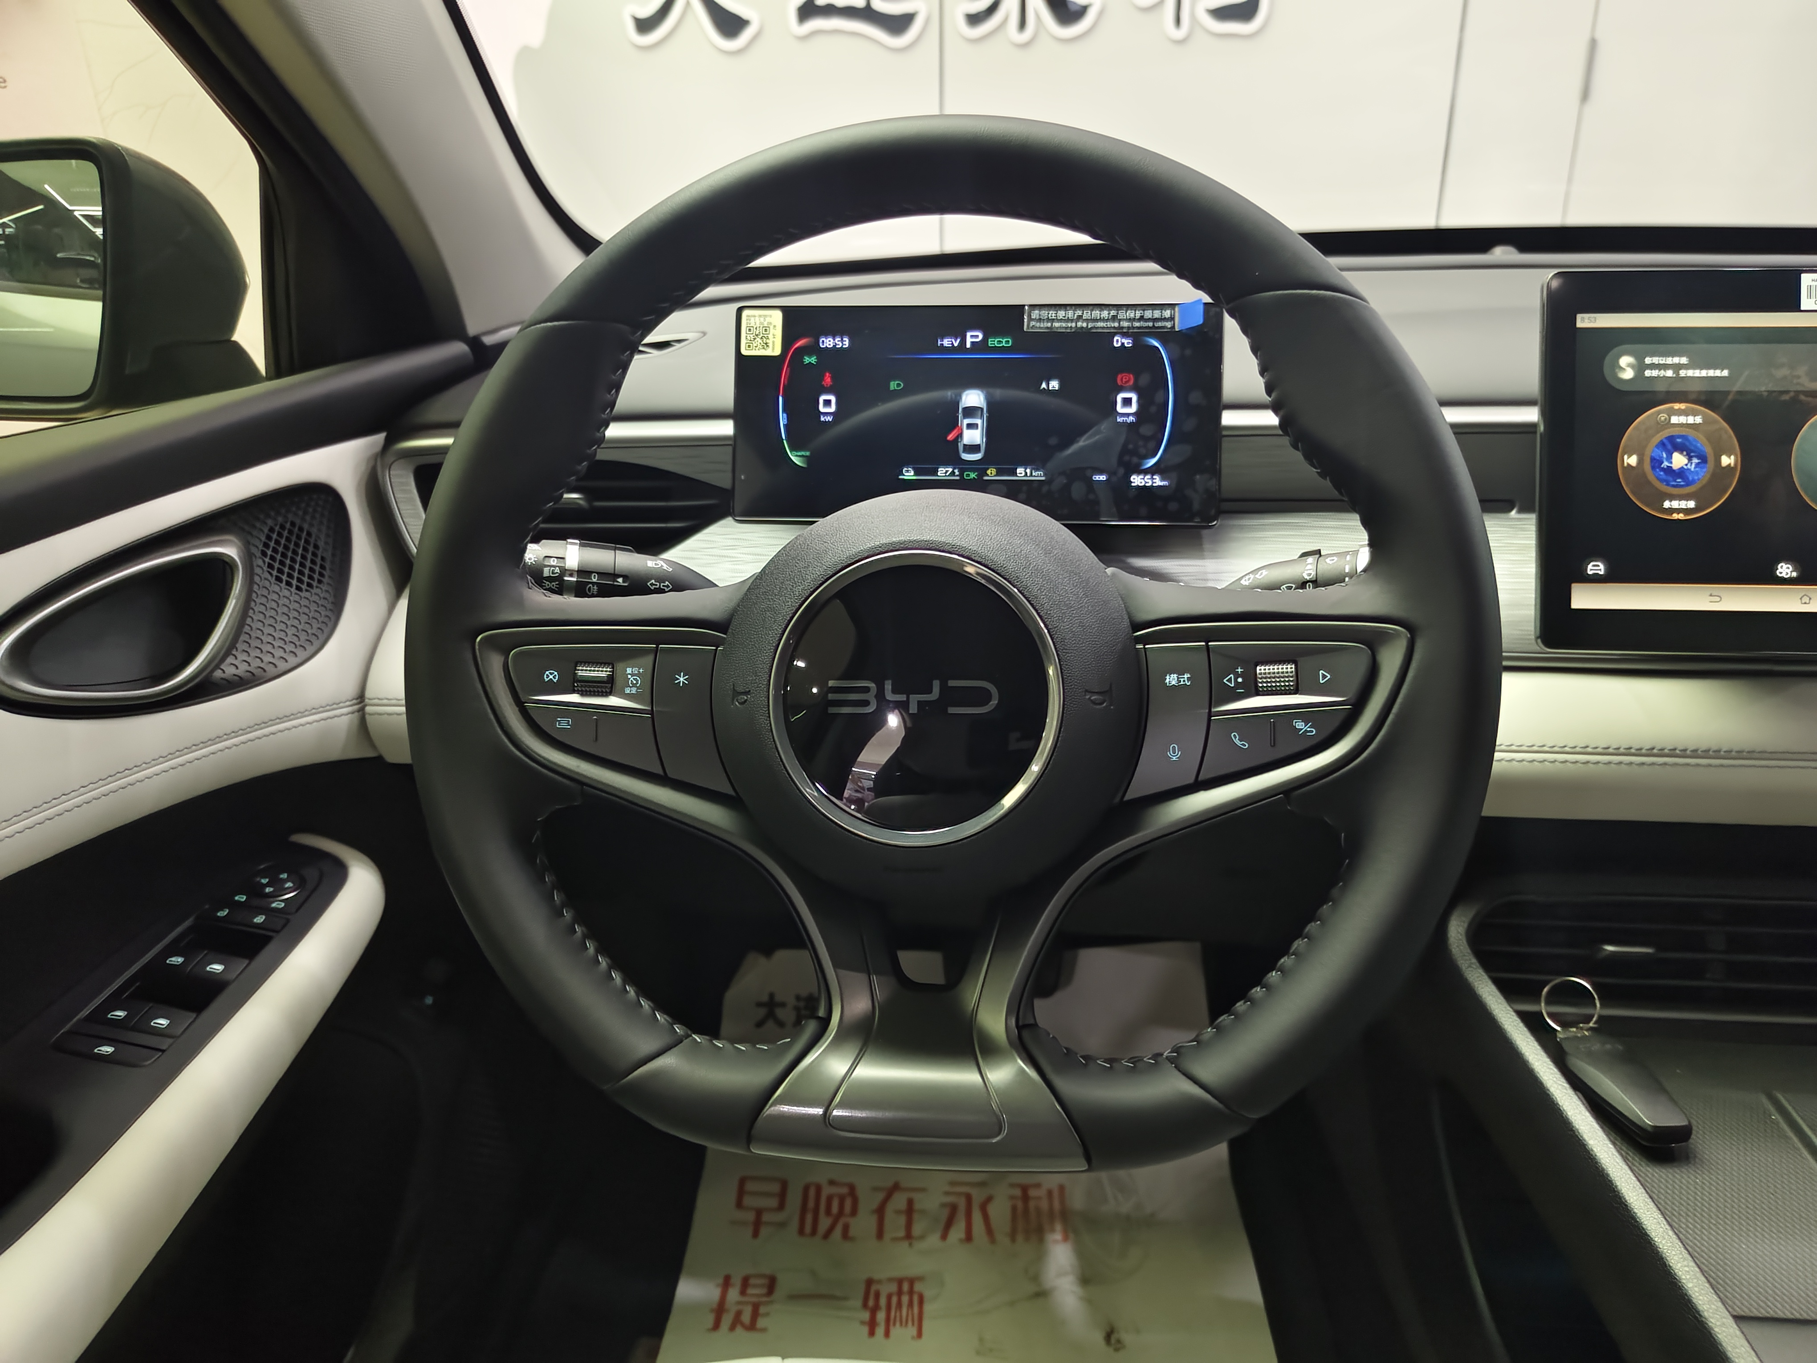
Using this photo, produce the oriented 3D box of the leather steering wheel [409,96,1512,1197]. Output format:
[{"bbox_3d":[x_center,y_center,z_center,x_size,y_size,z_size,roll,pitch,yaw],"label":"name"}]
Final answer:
[{"bbox_3d":[0.008,-0.015,0.457,0.375,0.362,0.090,0,-3,8],"label":"leather steering wheel"}]

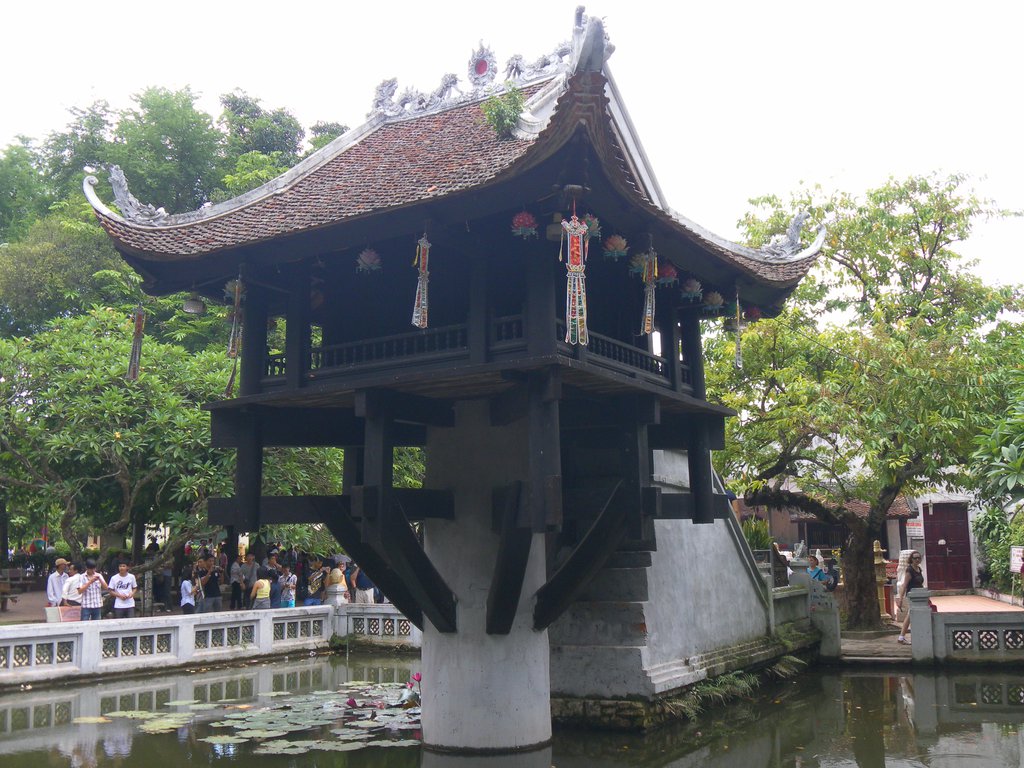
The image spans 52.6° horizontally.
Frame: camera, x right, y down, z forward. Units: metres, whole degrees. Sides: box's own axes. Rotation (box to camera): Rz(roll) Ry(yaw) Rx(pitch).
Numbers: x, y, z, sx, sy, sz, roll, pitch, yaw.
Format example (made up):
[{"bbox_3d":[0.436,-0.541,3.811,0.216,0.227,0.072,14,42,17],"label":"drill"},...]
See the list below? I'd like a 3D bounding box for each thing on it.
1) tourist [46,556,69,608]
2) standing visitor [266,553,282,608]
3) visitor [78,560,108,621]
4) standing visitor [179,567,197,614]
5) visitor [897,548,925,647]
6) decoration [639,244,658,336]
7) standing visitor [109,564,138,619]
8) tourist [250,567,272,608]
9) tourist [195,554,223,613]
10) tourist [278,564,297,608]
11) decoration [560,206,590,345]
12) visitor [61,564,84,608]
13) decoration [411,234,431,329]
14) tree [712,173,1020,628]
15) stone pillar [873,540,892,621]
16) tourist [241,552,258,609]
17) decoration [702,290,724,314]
[{"bbox_3d":[-7.383,3.682,16.842,0.330,1.680,0.470,-9,-13,39],"label":"tourist"},{"bbox_3d":[-5.170,4.518,22.272,0.480,1.700,0.380,6,-12,-34],"label":"standing visitor"},{"bbox_3d":[-7.106,3.791,17.432,0.520,1.700,0.400,2,-10,-17],"label":"visitor"},{"bbox_3d":[-5.951,4.109,18.896,0.330,1.570,0.400,2,-10,-17],"label":"standing visitor"},{"bbox_3d":[6.953,3.726,18.014,0.420,1.620,0.470,-7,-11,31],"label":"visitor"},{"bbox_3d":[1.134,-0.771,8.541,0.110,0.730,0.160,-7,-11,31],"label":"decoration"},{"bbox_3d":[-6.534,3.809,17.426,0.520,1.670,0.320,2,-10,-15],"label":"standing visitor"},{"bbox_3d":[-5.091,4.523,21.052,0.450,1.560,0.320,-1,-10,0],"label":"tourist"},{"bbox_3d":[-5.650,4.088,19.506,0.520,1.710,0.420,8,-13,-41],"label":"tourist"},{"bbox_3d":[-4.477,4.359,20.574,0.420,1.580,0.310,-3,-10,11],"label":"tourist"},{"bbox_3d":[0.462,-0.784,7.526,0.200,1.014,0.180,0,-10,-5],"label":"decoration"},{"bbox_3d":[-6.999,3.673,16.538,0.350,1.620,0.480,1,-10,-10],"label":"visitor"},{"bbox_3d":[-0.699,-0.796,8.044,0.160,0.730,0.110,-7,-12,34],"label":"decoration"},{"bbox_3d":[7.126,0.171,20.859,6.300,9.246,6.000,1,-10,-10],"label":"tree"},{"bbox_3d":[8.125,4.363,22.873,0.500,1.820,0.500,-7,-11,31],"label":"stone pillar"},{"bbox_3d":[-5.971,4.708,23.561,0.500,1.680,0.330,1,-10,-12],"label":"tourist"},{"bbox_3d":[1.988,-0.804,10.218,0.210,0.200,0.210,-1,-9,0],"label":"decoration"}]

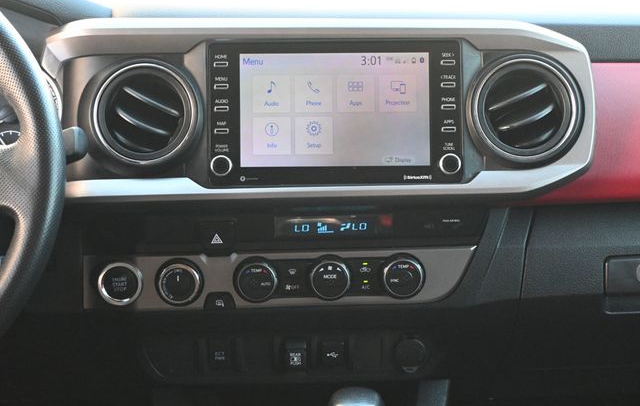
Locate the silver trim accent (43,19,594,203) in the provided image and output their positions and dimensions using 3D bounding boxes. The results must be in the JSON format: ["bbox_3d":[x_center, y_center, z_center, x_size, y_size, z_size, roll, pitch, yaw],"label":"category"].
[{"bbox_3d":[-0.001,-0.085,0.975,0.505,0.168,0.065,-1,-3,-1],"label":"silver trim accent"}]

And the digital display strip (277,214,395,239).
[{"bbox_3d":[0.012,0.021,0.977,0.107,0.022,0.008,-1,-5,-1],"label":"digital display strip"}]

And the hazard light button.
[{"bbox_3d":[-0.094,0.031,0.972,0.033,0.029,0.012,-1,-7,-1],"label":"hazard light button"}]

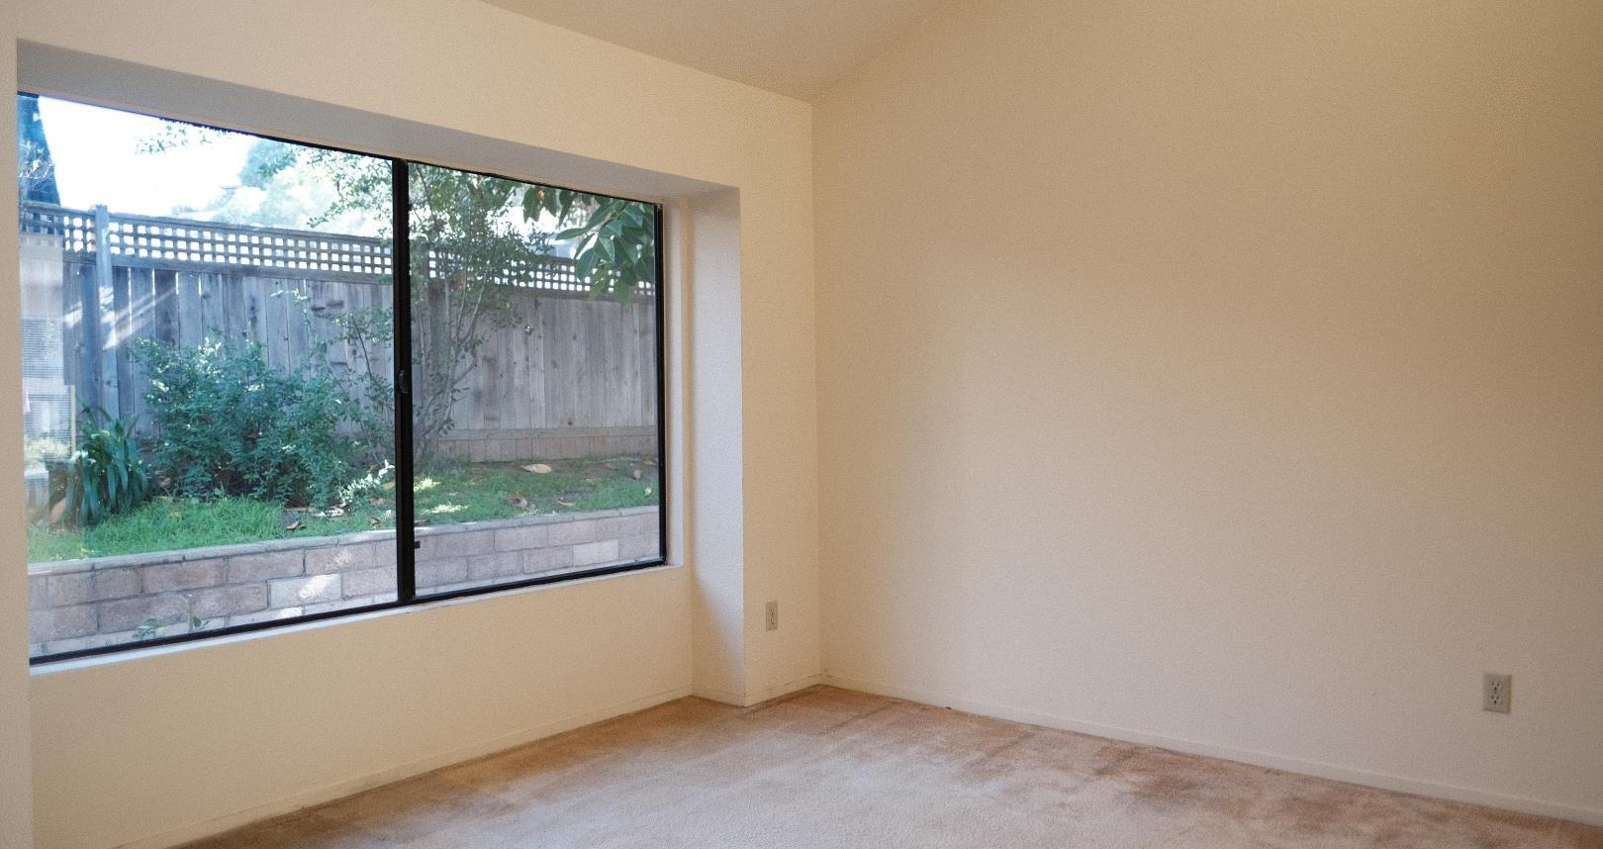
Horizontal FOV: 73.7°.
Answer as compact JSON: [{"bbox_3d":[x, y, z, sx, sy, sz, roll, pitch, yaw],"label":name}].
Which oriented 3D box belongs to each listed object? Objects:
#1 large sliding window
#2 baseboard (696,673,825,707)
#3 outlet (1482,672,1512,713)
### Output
[{"bbox_3d":[-1.346,-0.144,3.621,0.070,1.515,2.292,-1,1,40],"label":"large sliding window"},{"bbox_3d":[-0.187,1.100,4.514,0.317,0.051,0.468,-1,1,40],"label":"baseboard"},{"bbox_3d":[1.972,0.765,3.028,0.070,0.114,0.009,-1,1,40],"label":"outlet"}]

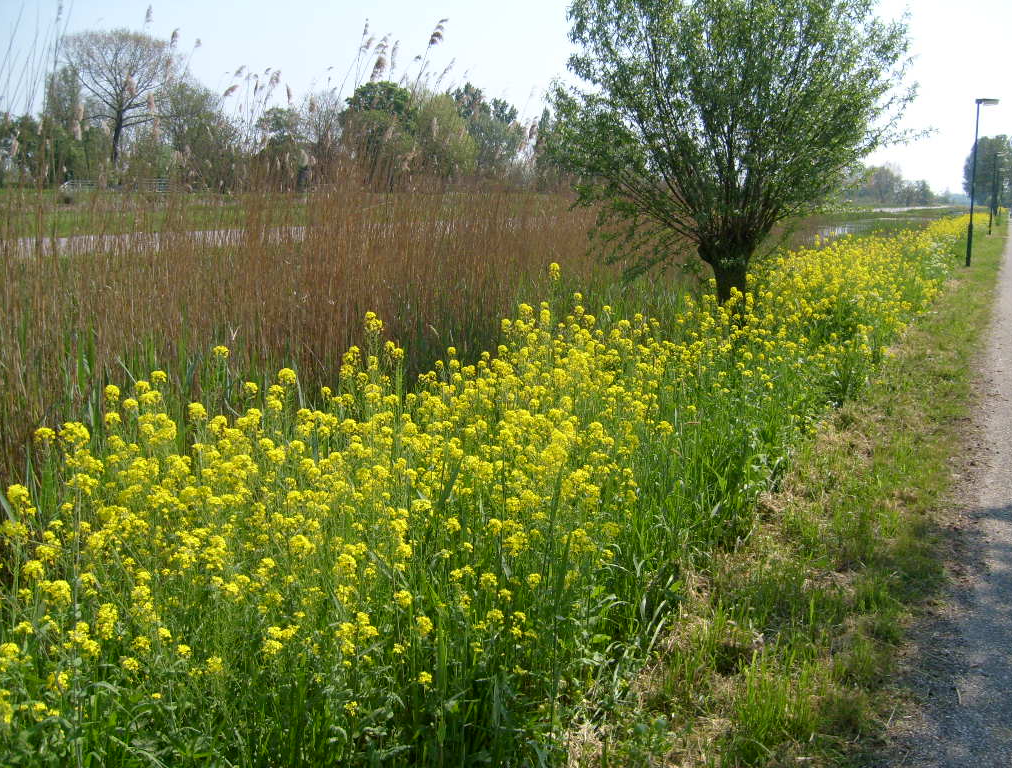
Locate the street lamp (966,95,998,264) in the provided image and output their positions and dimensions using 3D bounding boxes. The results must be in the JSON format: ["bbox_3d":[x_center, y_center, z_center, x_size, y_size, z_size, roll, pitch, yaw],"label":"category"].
[{"bbox_3d":[12.030,-5.045,26.114,0.550,4.150,0.200,4,11,25],"label":"street lamp"}]

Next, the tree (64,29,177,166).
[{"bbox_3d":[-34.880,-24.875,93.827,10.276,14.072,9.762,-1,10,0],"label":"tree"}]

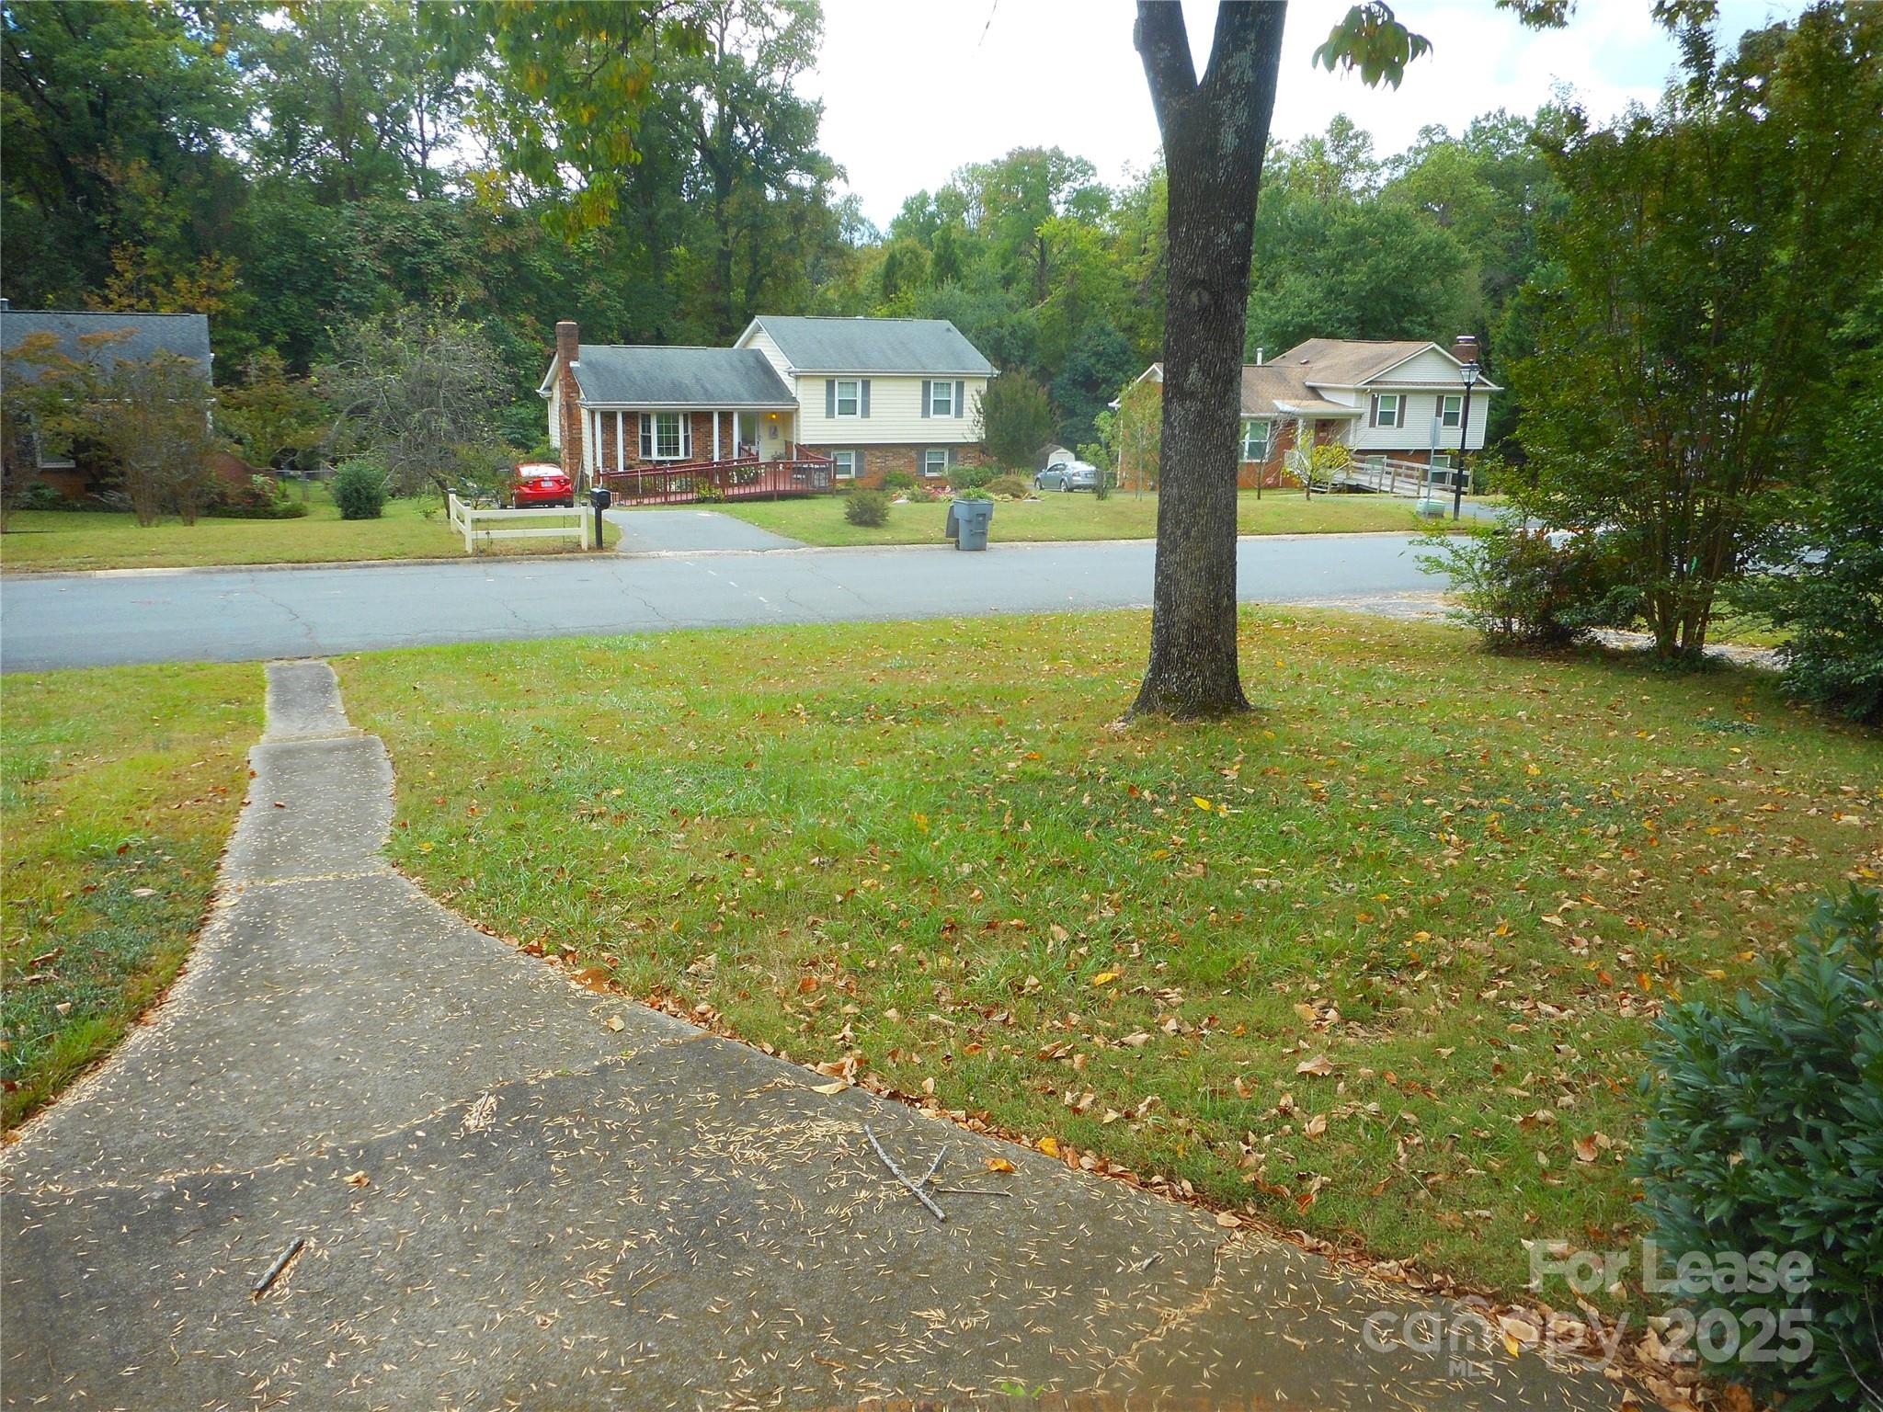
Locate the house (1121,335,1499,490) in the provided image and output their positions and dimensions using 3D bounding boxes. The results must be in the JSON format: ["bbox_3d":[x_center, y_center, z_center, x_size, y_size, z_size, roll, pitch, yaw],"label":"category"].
[{"bbox_3d":[15.187,-12.952,59.635,15.178,6.349,8.928,-4,16,-18],"label":"house"}]

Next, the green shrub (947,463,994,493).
[{"bbox_3d":[1.116,-8.844,52.151,1.800,1.150,1.600,-4,16,-19],"label":"green shrub"}]

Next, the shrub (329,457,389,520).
[{"bbox_3d":[-16.943,-6.398,39.361,1.750,1.850,1.750,-4,16,-19],"label":"shrub"}]

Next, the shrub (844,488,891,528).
[{"bbox_3d":[-2.041,-5.564,37.455,1.300,1.120,1.300,1,15,0],"label":"shrub"}]

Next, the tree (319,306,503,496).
[{"bbox_3d":[-15.647,-8.569,39.511,5.300,6.100,5.000,-4,16,-19],"label":"tree"}]

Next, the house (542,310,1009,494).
[{"bbox_3d":[-7.080,-12.427,54.230,16.039,6.504,9.614,-6,16,-24],"label":"house"}]

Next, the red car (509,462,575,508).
[{"bbox_3d":[-13.302,-7.468,45.412,1.800,1.450,4.600,-5,16,-21],"label":"red car"}]

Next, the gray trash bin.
[{"bbox_3d":[0.700,-4.136,30.858,0.720,1.100,0.880,-8,18,-32],"label":"gray trash bin"}]

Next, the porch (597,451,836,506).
[{"bbox_3d":[-8.201,-8.191,47.723,8.371,1.750,3.600,-6,16,-24],"label":"porch"}]

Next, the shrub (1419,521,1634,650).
[{"bbox_3d":[7.548,-1.634,17.399,2.450,1.550,1.950,-4,16,-19],"label":"shrub"}]

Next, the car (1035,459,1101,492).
[{"bbox_3d":[5.993,-11.081,64.814,1.840,1.440,4.750,-4,16,-20],"label":"car"}]

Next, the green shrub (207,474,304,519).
[{"bbox_3d":[-19.725,-6.101,39.025,2.700,1.350,1.900,-4,16,-19],"label":"green shrub"}]

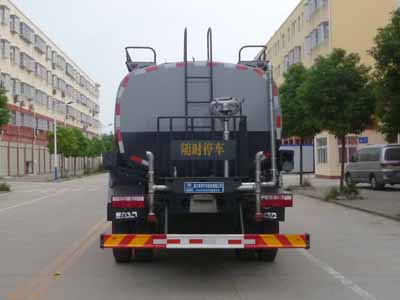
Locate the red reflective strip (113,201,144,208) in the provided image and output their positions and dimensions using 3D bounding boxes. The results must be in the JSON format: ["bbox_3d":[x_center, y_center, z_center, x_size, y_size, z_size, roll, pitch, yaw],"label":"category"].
[{"bbox_3d":[-0.872,0.667,3.950,0.395,0.088,0.040,0,-2,-3],"label":"red reflective strip"}]

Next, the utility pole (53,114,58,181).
[{"bbox_3d":[-9.590,-0.146,21.500,0.270,4.400,0.270,0,-2,-3],"label":"utility pole"}]

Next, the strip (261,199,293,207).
[{"bbox_3d":[0.947,0.654,3.970,0.395,0.088,0.040,0,-2,-3],"label":"strip"}]

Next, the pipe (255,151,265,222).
[{"bbox_3d":[0.704,0.432,3.830,0.115,0.840,0.120,0,-2,-3],"label":"pipe"}]

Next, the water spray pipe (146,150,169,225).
[{"bbox_3d":[-0.503,0.432,3.830,0.250,0.840,0.120,0,-2,-3],"label":"water spray pipe"}]

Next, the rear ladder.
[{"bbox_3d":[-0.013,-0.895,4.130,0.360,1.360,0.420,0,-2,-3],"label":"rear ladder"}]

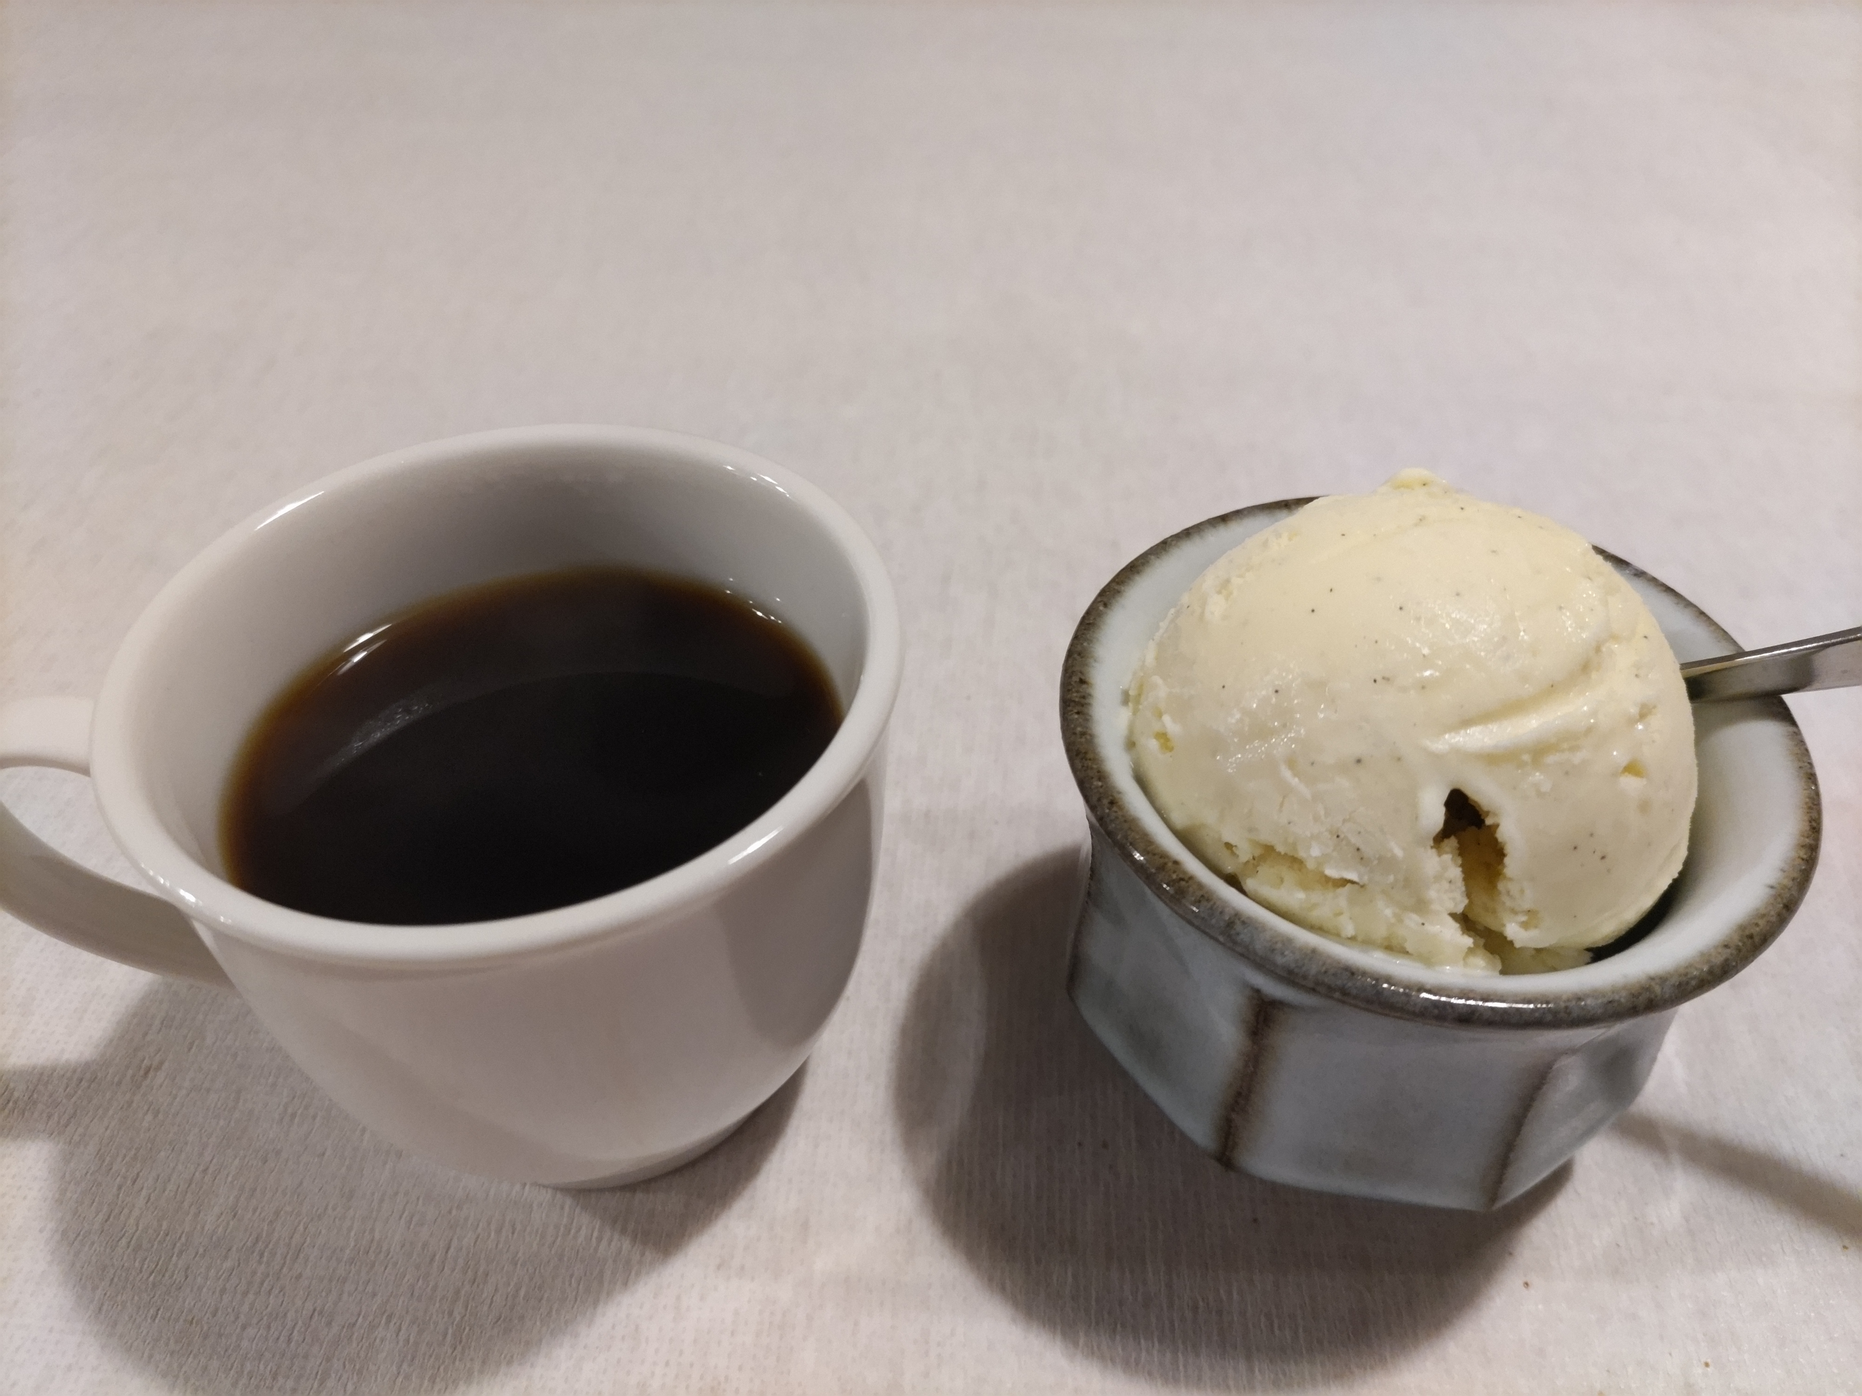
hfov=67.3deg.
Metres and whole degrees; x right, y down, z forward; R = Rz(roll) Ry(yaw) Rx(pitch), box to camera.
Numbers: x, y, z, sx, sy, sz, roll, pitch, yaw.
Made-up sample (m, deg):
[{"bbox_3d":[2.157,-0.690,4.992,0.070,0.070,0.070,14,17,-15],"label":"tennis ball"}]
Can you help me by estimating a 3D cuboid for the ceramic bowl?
[{"bbox_3d":[0.057,0.021,0.181,0.084,0.056,0.084,0,45,0],"label":"ceramic bowl"}]

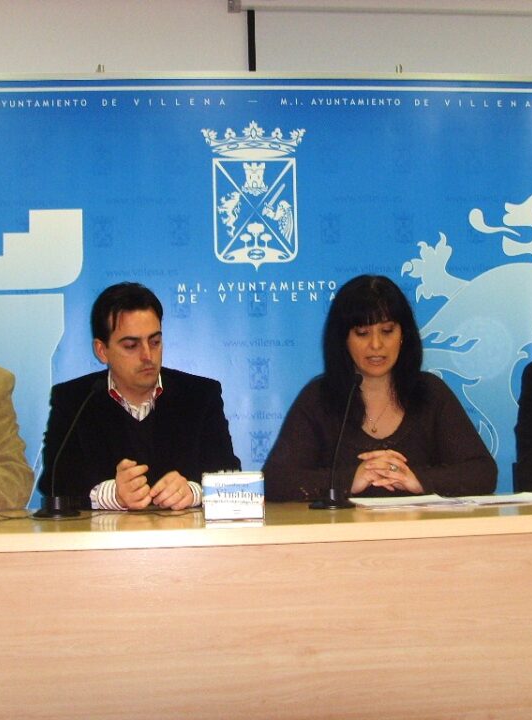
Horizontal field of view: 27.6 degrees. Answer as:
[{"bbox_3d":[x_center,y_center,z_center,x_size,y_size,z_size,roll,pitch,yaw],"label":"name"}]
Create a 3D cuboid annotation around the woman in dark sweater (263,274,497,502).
[{"bbox_3d":[0.270,0.421,2.500,0.550,1.280,0.740,-2,-4,-1],"label":"woman in dark sweater"}]

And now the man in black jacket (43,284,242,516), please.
[{"bbox_3d":[-0.279,0.428,2.450,0.530,1.290,0.760,-1,-4,-8],"label":"man in black jacket"}]

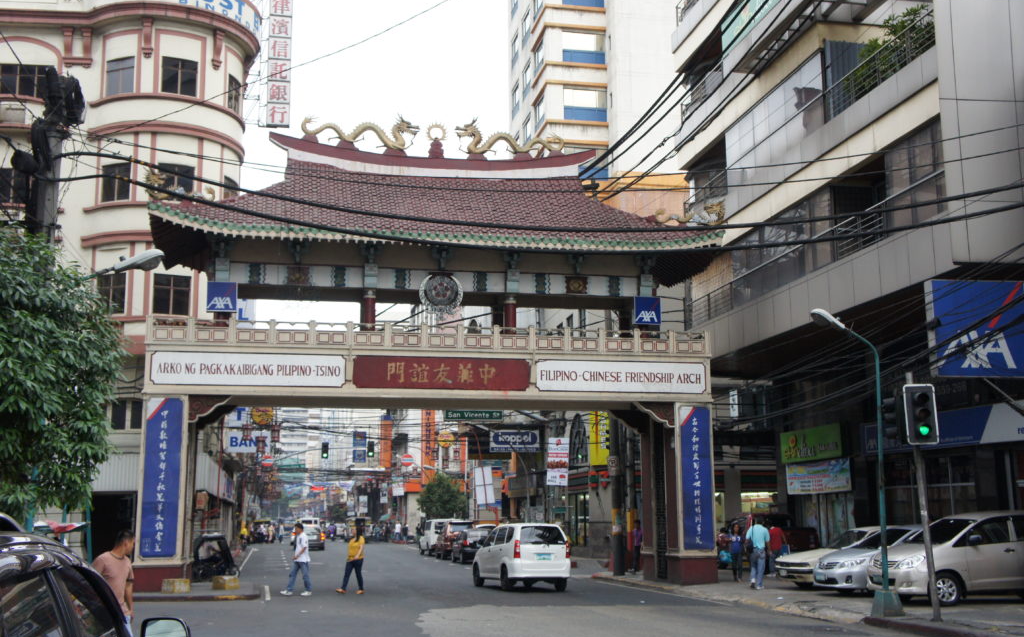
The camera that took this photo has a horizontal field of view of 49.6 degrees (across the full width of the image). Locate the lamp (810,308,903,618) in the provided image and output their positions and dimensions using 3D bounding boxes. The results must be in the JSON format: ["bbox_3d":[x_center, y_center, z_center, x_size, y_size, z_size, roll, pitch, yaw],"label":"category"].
[{"bbox_3d":[5.756,2.359,18.662,1.300,5.100,0.500,2,-10,-12],"label":"lamp"}]

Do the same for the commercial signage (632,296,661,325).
[{"bbox_3d":[3.509,-0.199,28.606,0.710,0.710,0.080,2,-10,-12],"label":"commercial signage"}]

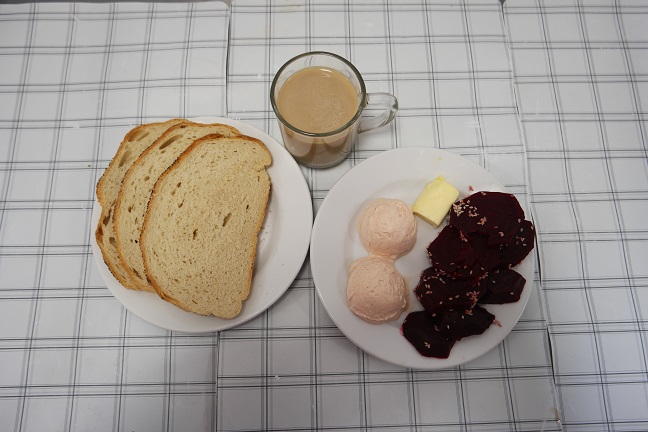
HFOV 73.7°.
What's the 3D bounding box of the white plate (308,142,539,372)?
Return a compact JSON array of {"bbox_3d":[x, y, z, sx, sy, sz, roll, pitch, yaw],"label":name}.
[{"bbox_3d":[0.094,0.036,0.421,0.212,0.020,0.212,0,76,0],"label":"white plate"}]

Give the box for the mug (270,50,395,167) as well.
[{"bbox_3d":[0.011,-0.095,0.416,0.115,0.091,0.082,-3,76,-1],"label":"mug"}]

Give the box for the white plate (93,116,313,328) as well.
[{"bbox_3d":[-0.117,0.004,0.427,0.213,0.020,0.213,0,76,0],"label":"white plate"}]

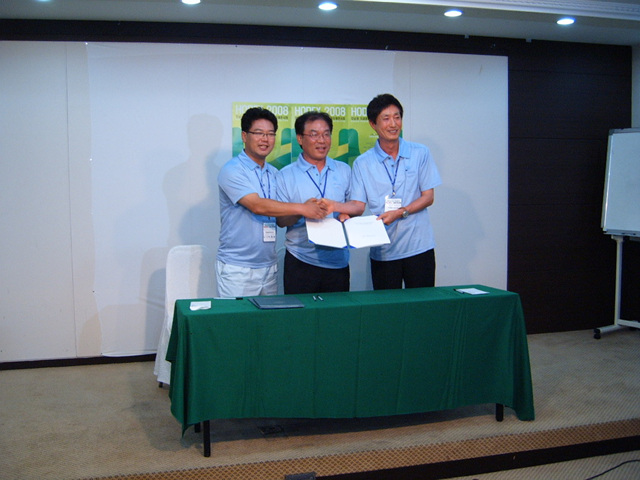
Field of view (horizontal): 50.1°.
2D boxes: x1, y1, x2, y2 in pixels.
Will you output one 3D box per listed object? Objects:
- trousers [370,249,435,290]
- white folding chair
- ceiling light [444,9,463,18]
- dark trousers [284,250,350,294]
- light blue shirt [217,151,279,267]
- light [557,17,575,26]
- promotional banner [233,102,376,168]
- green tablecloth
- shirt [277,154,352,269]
[{"bbox_3d":[0.505,0.488,4.179,0.390,0.980,0.280,0,4,4],"label":"trousers"},{"bbox_3d":[-0.837,0.503,4.579,0.430,0.940,0.500,-3,5,-30],"label":"white folding chair"},{"bbox_3d":[0.947,-1.606,4.851,0.130,0.045,0.130,-1,4,0],"label":"ceiling light"},{"bbox_3d":[-0.011,0.511,4.088,0.390,0.960,0.280,-1,4,-8],"label":"dark trousers"},{"bbox_3d":[-0.417,-0.173,3.878,0.430,0.680,0.290,-4,5,-35],"label":"light blue shirt"},{"bbox_3d":[1.820,-1.622,5.072,0.130,0.045,0.130,-2,4,-13],"label":"light"},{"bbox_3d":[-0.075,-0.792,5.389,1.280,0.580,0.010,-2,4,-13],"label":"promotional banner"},{"bbox_3d":[0.159,0.624,3.652,1.880,0.640,0.530,-2,4,-12],"label":"green tablecloth"},{"bbox_3d":[-0.030,-0.169,4.054,0.480,0.680,0.300,-1,4,-10],"label":"shirt"}]

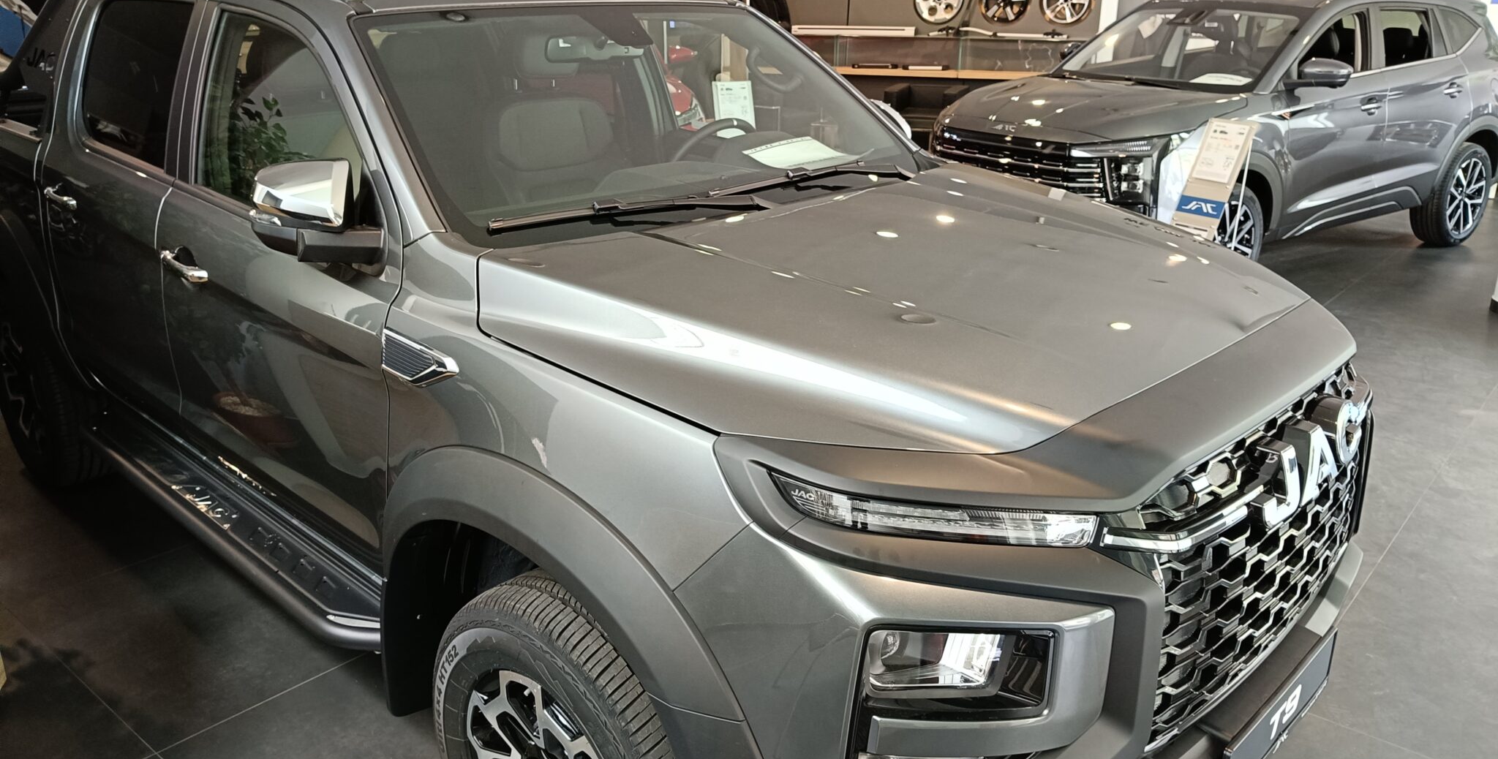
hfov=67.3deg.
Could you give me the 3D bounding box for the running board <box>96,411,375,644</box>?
[{"bbox_3d":[-1.395,0.331,3.024,1.900,0.110,0.220,18,26,41],"label":"running board"}]

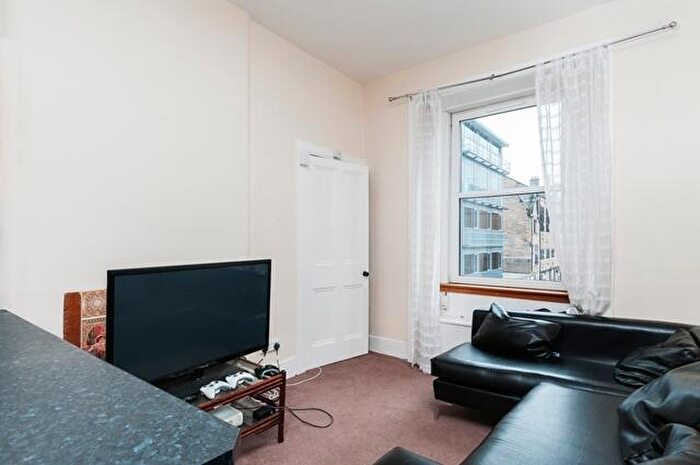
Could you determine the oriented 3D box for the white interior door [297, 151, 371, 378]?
[{"bbox_3d":[-0.147,0.284,3.470,0.870,1.990,0.045,1,-1,-40],"label":"white interior door"}]

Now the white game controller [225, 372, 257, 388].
[{"bbox_3d":[-0.638,0.855,2.032,0.108,0.060,0.155,-1,-1,42],"label":"white game controller"}]

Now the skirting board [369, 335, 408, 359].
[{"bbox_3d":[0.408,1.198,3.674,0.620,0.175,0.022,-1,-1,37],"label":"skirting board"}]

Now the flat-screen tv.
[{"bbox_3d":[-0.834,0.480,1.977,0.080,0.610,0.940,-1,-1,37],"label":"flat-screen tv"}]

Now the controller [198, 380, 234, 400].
[{"bbox_3d":[-0.694,0.815,1.804,0.110,0.060,0.155,-1,-1,37],"label":"controller"}]

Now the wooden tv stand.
[{"bbox_3d":[-0.790,1.037,1.917,0.420,0.420,0.800,-1,-1,37],"label":"wooden tv stand"}]

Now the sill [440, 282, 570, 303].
[{"bbox_3d":[1.337,0.520,3.021,1.130,0.080,0.130,-1,-1,37],"label":"sill"}]

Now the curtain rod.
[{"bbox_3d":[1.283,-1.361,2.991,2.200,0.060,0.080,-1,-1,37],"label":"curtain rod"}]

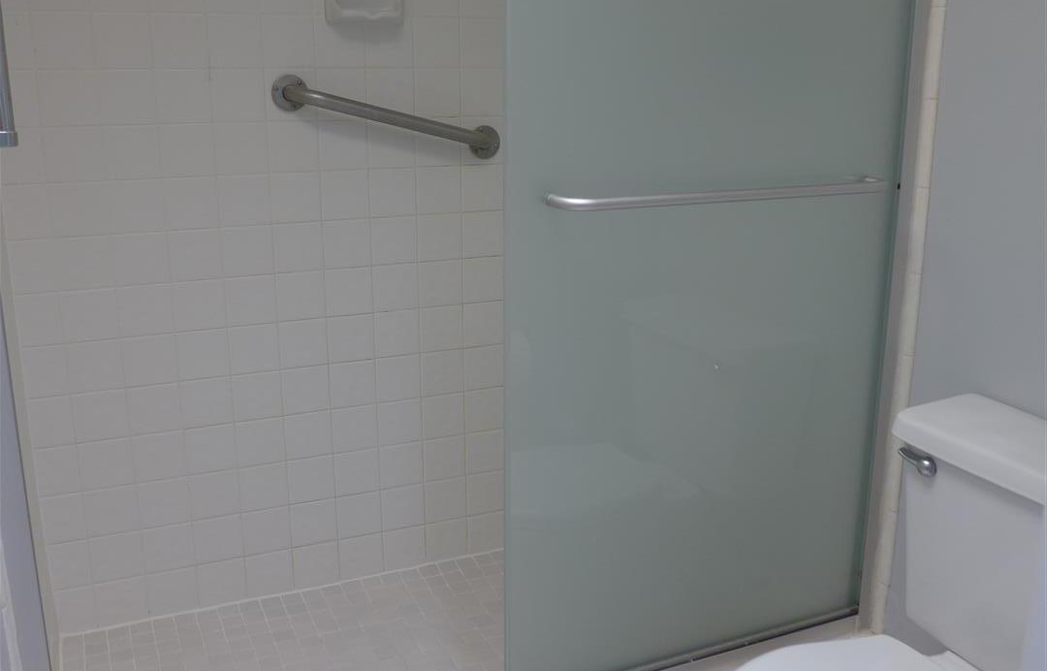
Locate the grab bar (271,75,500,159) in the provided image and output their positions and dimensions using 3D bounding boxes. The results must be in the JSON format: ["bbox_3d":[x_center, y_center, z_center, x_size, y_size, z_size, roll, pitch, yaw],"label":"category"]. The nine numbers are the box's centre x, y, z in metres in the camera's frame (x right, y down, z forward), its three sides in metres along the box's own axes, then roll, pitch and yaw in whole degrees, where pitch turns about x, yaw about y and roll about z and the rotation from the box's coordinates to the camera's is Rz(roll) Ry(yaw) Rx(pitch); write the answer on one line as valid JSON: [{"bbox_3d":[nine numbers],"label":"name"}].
[{"bbox_3d":[-0.280,-0.474,2.123,0.530,0.076,0.069,9,8,-25],"label":"grab bar"}]

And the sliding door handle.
[{"bbox_3d":[0.345,-0.229,1.569,0.648,0.020,0.059,-5,14,-23],"label":"sliding door handle"}]

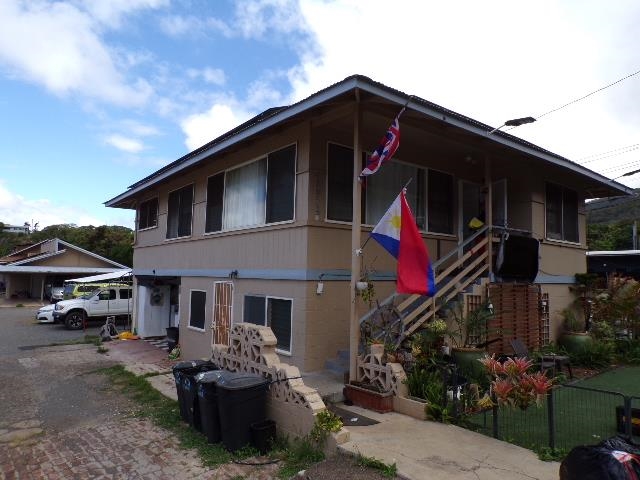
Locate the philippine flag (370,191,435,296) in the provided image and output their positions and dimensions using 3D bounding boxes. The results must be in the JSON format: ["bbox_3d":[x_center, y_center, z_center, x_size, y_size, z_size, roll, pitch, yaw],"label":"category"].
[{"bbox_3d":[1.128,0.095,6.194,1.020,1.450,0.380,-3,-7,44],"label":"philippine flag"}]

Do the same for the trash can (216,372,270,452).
[{"bbox_3d":[-1.151,2.405,6.250,0.790,1.010,0.610,5,-6,-37],"label":"trash can"}]

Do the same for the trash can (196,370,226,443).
[{"bbox_3d":[-1.495,2.433,6.693,0.780,1.010,0.600,5,-6,-37],"label":"trash can"}]

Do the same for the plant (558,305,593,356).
[{"bbox_3d":[6.231,2.227,10.800,0.820,1.220,0.820,5,-6,-37],"label":"plant"}]

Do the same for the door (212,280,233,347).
[{"bbox_3d":[-2.248,2.017,10.065,0.100,2.070,0.980,5,-6,-37],"label":"door"}]

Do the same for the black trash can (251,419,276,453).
[{"bbox_3d":[-0.756,2.673,5.989,0.330,0.390,0.330,1,-5,0],"label":"black trash can"}]

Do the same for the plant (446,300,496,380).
[{"bbox_3d":[2.646,1.773,7.750,0.860,1.420,0.860,5,-6,-37],"label":"plant"}]

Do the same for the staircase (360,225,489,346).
[{"bbox_3d":[1.733,1.001,8.398,3.500,2.700,1.120,5,-6,-37],"label":"staircase"}]

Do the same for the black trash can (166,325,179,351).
[{"bbox_3d":[-4.325,2.952,13.100,0.480,0.700,0.480,5,-6,-37],"label":"black trash can"}]

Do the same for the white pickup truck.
[{"bbox_3d":[-9.053,2.979,19.994,5.200,1.760,1.780,5,-6,-37],"label":"white pickup truck"}]

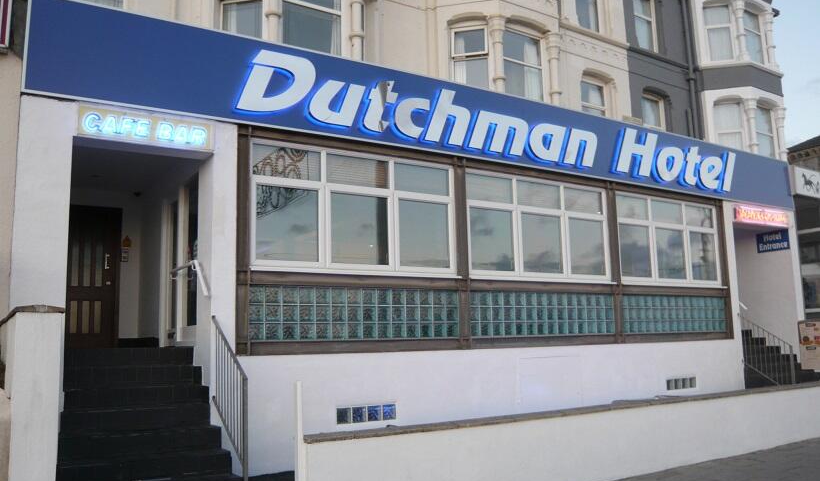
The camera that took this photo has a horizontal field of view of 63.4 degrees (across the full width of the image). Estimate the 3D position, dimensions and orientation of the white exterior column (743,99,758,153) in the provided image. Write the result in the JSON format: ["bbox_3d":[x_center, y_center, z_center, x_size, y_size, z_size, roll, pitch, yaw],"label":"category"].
[{"bbox_3d":[9.413,-2.832,18.066,0.290,2.050,0.290,4,-11,-32],"label":"white exterior column"}]

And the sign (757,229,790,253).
[{"bbox_3d":[7.359,0.020,13.475,0.040,0.400,0.650,4,-11,-32],"label":"sign"}]

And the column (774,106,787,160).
[{"bbox_3d":[10.670,-2.741,18.857,0.290,2.050,0.290,4,-11,-32],"label":"column"}]

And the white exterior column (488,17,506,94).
[{"bbox_3d":[1.748,-3.416,13.047,0.290,2.050,0.290,-2,-10,0],"label":"white exterior column"}]

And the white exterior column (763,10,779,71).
[{"bbox_3d":[10.584,-5.786,19.378,0.290,1.830,0.290,4,-11,-32],"label":"white exterior column"}]

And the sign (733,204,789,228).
[{"bbox_3d":[6.699,-0.443,12.621,1.780,0.310,0.120,4,-11,-32],"label":"sign"}]

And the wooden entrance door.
[{"bbox_3d":[-4.216,0.488,8.633,0.820,1.940,0.080,4,-11,-32],"label":"wooden entrance door"}]

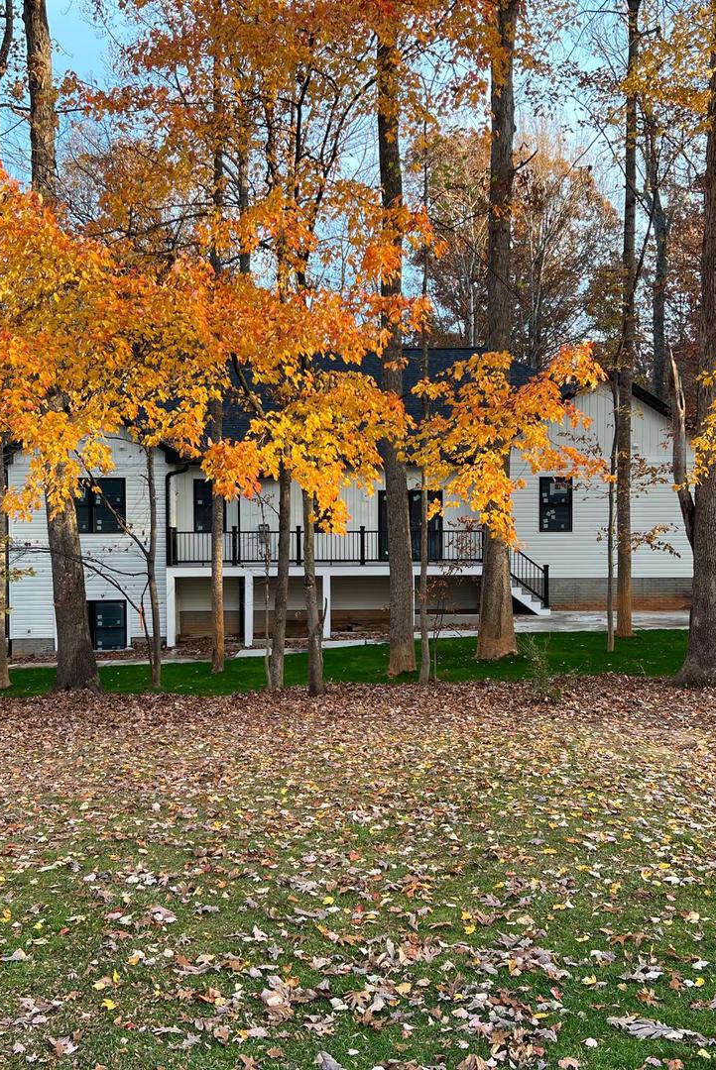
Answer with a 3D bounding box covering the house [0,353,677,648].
[{"bbox_3d":[0.050,-1.440,34.500,19.400,9.150,12.300,0,1,-2],"label":"house"}]

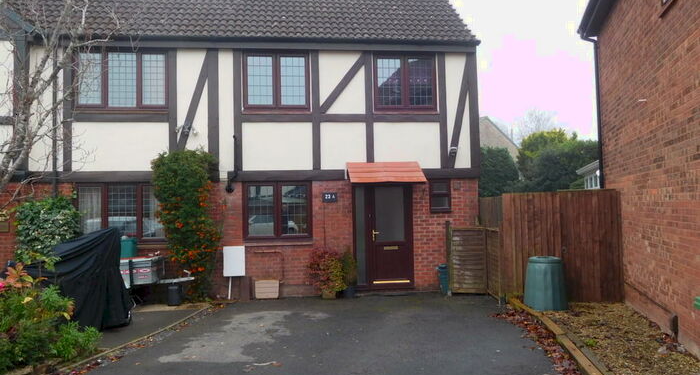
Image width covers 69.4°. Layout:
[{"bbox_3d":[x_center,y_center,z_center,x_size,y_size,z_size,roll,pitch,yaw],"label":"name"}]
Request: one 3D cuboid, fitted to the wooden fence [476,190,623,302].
[{"bbox_3d":[3.522,1.022,8.755,2.120,1.850,0.100,-2,-3,17],"label":"wooden fence"}]

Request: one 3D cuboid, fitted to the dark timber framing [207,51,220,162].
[{"bbox_3d":[-2.640,-1.511,9.795,0.198,2.310,0.050,-1,-3,-6],"label":"dark timber framing"}]

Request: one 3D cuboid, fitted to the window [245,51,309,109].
[{"bbox_3d":[-1.449,-2.077,9.941,1.291,1.149,0.090,-1,-2,-6],"label":"window"}]

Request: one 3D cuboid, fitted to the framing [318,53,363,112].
[{"bbox_3d":[-0.118,-2.063,10.058,0.191,1.454,0.050,37,-5,-3],"label":"framing"}]

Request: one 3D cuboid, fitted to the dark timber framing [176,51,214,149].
[{"bbox_3d":[-2.988,-1.570,9.758,0.157,2.241,0.050,17,-4,-5],"label":"dark timber framing"}]

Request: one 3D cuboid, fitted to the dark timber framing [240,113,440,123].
[{"bbox_3d":[-0.192,-1.374,10.065,3.972,0.178,0.050,-1,-3,-6],"label":"dark timber framing"}]

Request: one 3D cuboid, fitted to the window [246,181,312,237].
[{"bbox_3d":[-1.407,0.446,9.900,1.311,1.149,0.090,-1,-2,-6],"label":"window"}]

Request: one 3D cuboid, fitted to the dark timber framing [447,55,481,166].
[{"bbox_3d":[2.298,-1.552,10.271,0.613,2.388,0.060,-1,-2,-6],"label":"dark timber framing"}]

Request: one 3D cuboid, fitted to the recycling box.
[{"bbox_3d":[-3.642,1.485,8.831,0.750,0.550,0.550,0,-3,-21],"label":"recycling box"}]

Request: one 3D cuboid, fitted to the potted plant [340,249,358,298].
[{"bbox_3d":[-0.029,1.591,9.569,0.400,0.900,0.400,-1,-2,-6],"label":"potted plant"}]

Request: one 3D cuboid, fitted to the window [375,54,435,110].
[{"bbox_3d":[1.113,-2.112,10.304,1.276,1.159,0.100,-1,-3,-6],"label":"window"}]

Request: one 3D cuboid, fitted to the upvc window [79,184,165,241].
[{"bbox_3d":[-4.311,0.474,9.595,1.627,1.113,0.100,-1,-3,-6],"label":"upvc window"}]

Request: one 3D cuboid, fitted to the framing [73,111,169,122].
[{"bbox_3d":[-4.344,-1.322,9.612,1.762,0.180,0.050,-1,-2,-6],"label":"framing"}]

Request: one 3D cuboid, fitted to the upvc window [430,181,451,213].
[{"bbox_3d":[1.827,0.182,10.288,0.462,0.685,0.090,-1,-3,-6],"label":"upvc window"}]

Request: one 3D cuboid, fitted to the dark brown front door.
[{"bbox_3d":[0.791,0.968,10.163,0.965,2.064,0.090,-1,-3,-6],"label":"dark brown front door"}]

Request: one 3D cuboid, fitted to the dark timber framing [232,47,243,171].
[{"bbox_3d":[-2.175,-1.505,9.832,0.165,2.359,0.050,-1,-2,-6],"label":"dark timber framing"}]

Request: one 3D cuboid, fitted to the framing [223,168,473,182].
[{"bbox_3d":[0.075,-0.233,9.981,4.967,0.228,0.060,-1,-2,-6],"label":"framing"}]

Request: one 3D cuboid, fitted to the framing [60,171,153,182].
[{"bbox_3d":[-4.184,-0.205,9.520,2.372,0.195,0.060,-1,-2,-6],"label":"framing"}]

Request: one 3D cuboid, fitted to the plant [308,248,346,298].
[{"bbox_3d":[-0.441,1.600,9.571,0.740,0.970,0.660,-1,-2,-6],"label":"plant"}]

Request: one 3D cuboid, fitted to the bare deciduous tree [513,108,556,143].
[{"bbox_3d":[12.193,-1.211,32.827,3.700,8.031,3.700,-1,-2,-6],"label":"bare deciduous tree"}]

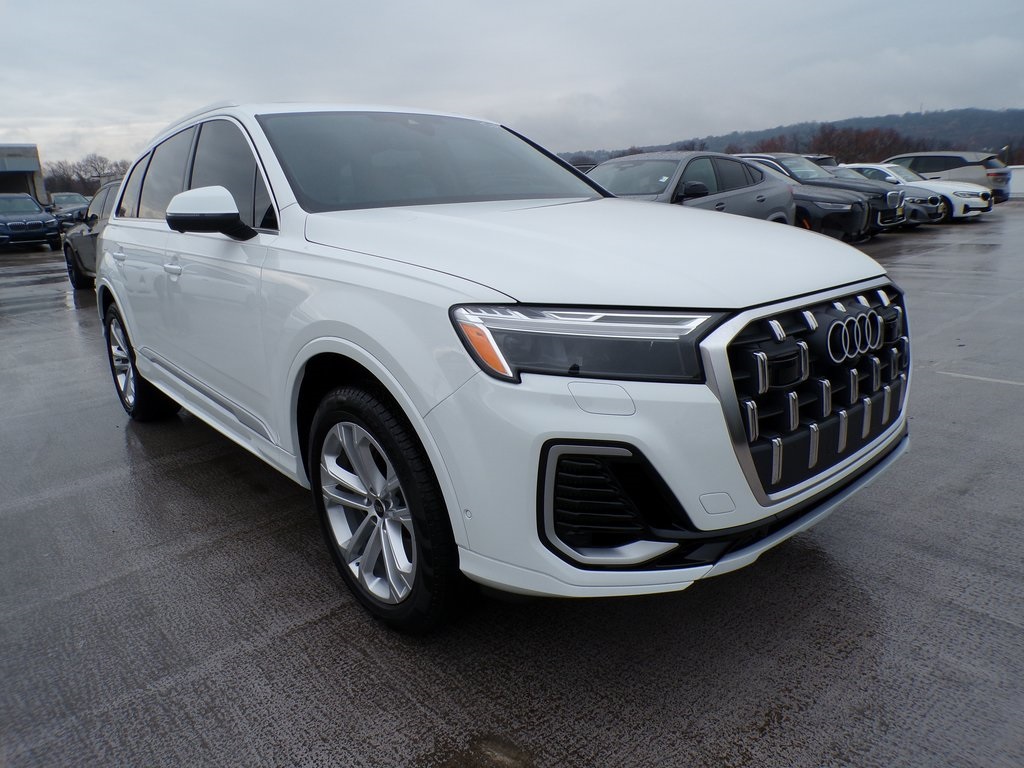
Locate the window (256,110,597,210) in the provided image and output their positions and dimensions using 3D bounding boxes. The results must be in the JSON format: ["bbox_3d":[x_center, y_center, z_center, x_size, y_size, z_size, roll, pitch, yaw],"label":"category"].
[{"bbox_3d":[-0.309,-0.971,3.071,1.480,0.130,0.880,-15,51,-38],"label":"window"}]

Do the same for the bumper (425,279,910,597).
[{"bbox_3d":[0.735,0.043,2.101,1.940,0.690,0.630,-15,19,-38],"label":"bumper"}]

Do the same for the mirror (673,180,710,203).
[{"bbox_3d":[2.107,-2.193,8.106,0.290,0.200,0.180,13,21,43],"label":"mirror"}]

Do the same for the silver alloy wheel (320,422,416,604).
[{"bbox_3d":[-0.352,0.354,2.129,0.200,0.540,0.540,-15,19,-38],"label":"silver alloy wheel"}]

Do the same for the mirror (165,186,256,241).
[{"bbox_3d":[-1.083,-0.613,2.538,0.270,0.190,0.180,-15,19,-38],"label":"mirror"}]

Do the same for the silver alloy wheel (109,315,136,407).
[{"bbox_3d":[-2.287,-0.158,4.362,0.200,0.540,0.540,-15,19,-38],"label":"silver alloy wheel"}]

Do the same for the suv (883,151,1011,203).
[{"bbox_3d":[12.689,-6.367,22.345,1.970,1.690,4.950,-16,21,-40],"label":"suv"}]

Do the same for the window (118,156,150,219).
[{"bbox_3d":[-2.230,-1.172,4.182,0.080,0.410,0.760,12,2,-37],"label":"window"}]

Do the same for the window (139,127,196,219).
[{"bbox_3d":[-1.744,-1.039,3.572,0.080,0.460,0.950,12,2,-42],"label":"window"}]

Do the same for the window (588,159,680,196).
[{"bbox_3d":[1.366,-2.496,8.661,1.420,0.140,0.820,13,55,43],"label":"window"}]

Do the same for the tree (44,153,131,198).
[{"bbox_3d":[-35.960,-17.030,60.000,7.500,5.500,6.500,-11,17,-28],"label":"tree"}]

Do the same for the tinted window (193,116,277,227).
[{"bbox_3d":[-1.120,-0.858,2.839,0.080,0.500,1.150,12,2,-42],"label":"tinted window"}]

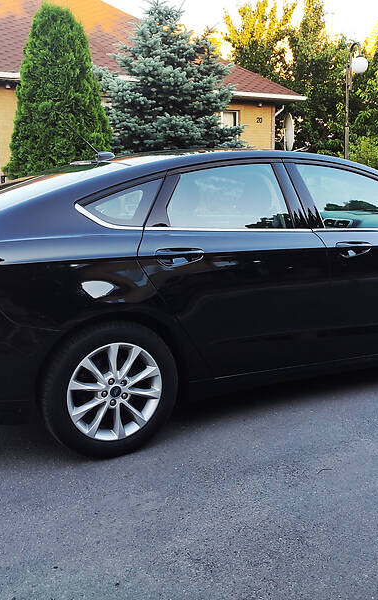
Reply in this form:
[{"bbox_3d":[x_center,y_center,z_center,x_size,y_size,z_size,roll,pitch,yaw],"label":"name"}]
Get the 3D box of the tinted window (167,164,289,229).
[{"bbox_3d":[0.195,-0.534,3.040,0.690,0.345,0.050,-6,-14,-27],"label":"tinted window"}]

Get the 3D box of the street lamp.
[{"bbox_3d":[3.466,-3.193,12.610,0.340,4.260,0.500,-6,10,-28],"label":"street lamp"}]

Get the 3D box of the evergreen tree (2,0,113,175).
[{"bbox_3d":[-2.904,-3.898,13.297,2.250,4.990,2.250,-6,11,-27],"label":"evergreen tree"}]

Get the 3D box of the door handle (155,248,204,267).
[{"bbox_3d":[-0.046,-0.198,2.797,0.240,0.080,0.055,-6,11,-27],"label":"door handle"}]

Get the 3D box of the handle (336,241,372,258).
[{"bbox_3d":[0.901,-0.277,3.293,0.240,0.080,0.055,-6,11,-27],"label":"handle"}]

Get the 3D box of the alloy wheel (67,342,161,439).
[{"bbox_3d":[-0.376,0.408,2.830,0.465,0.465,0.180,-6,11,-27],"label":"alloy wheel"}]

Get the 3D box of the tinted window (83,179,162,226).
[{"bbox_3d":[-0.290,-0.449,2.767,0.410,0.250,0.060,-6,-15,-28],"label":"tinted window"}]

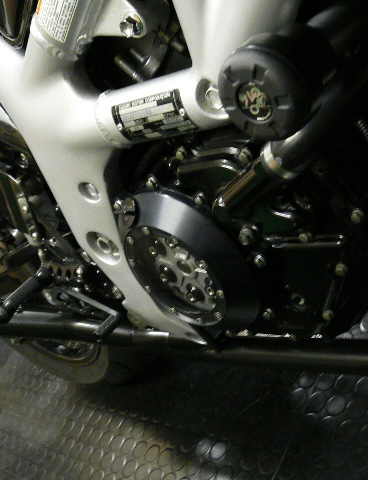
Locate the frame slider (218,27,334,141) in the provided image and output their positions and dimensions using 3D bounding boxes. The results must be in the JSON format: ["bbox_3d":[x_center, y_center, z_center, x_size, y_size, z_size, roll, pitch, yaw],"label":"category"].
[{"bbox_3d":[0.056,-0.094,0.381,0.060,0.060,0.055,-5,34,51],"label":"frame slider"}]

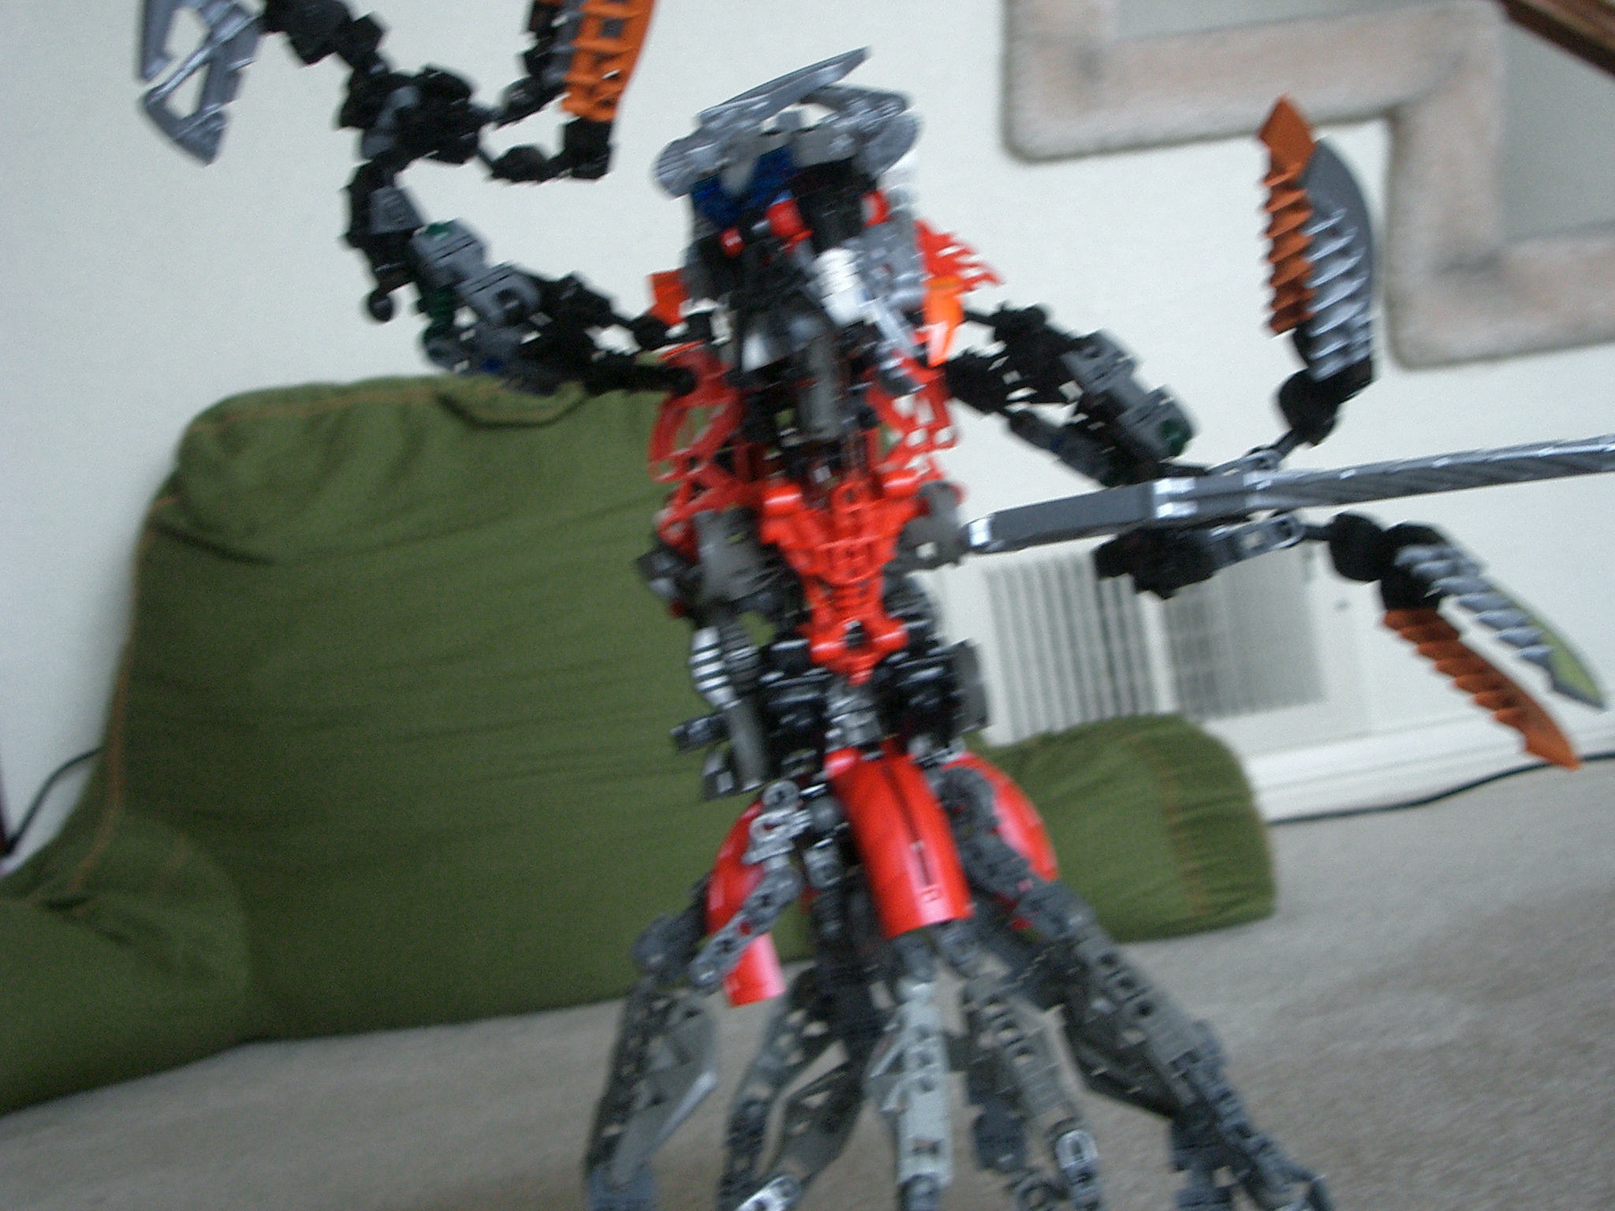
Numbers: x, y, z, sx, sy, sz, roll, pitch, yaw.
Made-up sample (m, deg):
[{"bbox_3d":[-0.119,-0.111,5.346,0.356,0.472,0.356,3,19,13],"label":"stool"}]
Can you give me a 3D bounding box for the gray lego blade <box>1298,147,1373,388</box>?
[{"bbox_3d":[0.133,-0.086,0.575,0.017,0.060,0.014,-4,-3,12],"label":"gray lego blade"}]

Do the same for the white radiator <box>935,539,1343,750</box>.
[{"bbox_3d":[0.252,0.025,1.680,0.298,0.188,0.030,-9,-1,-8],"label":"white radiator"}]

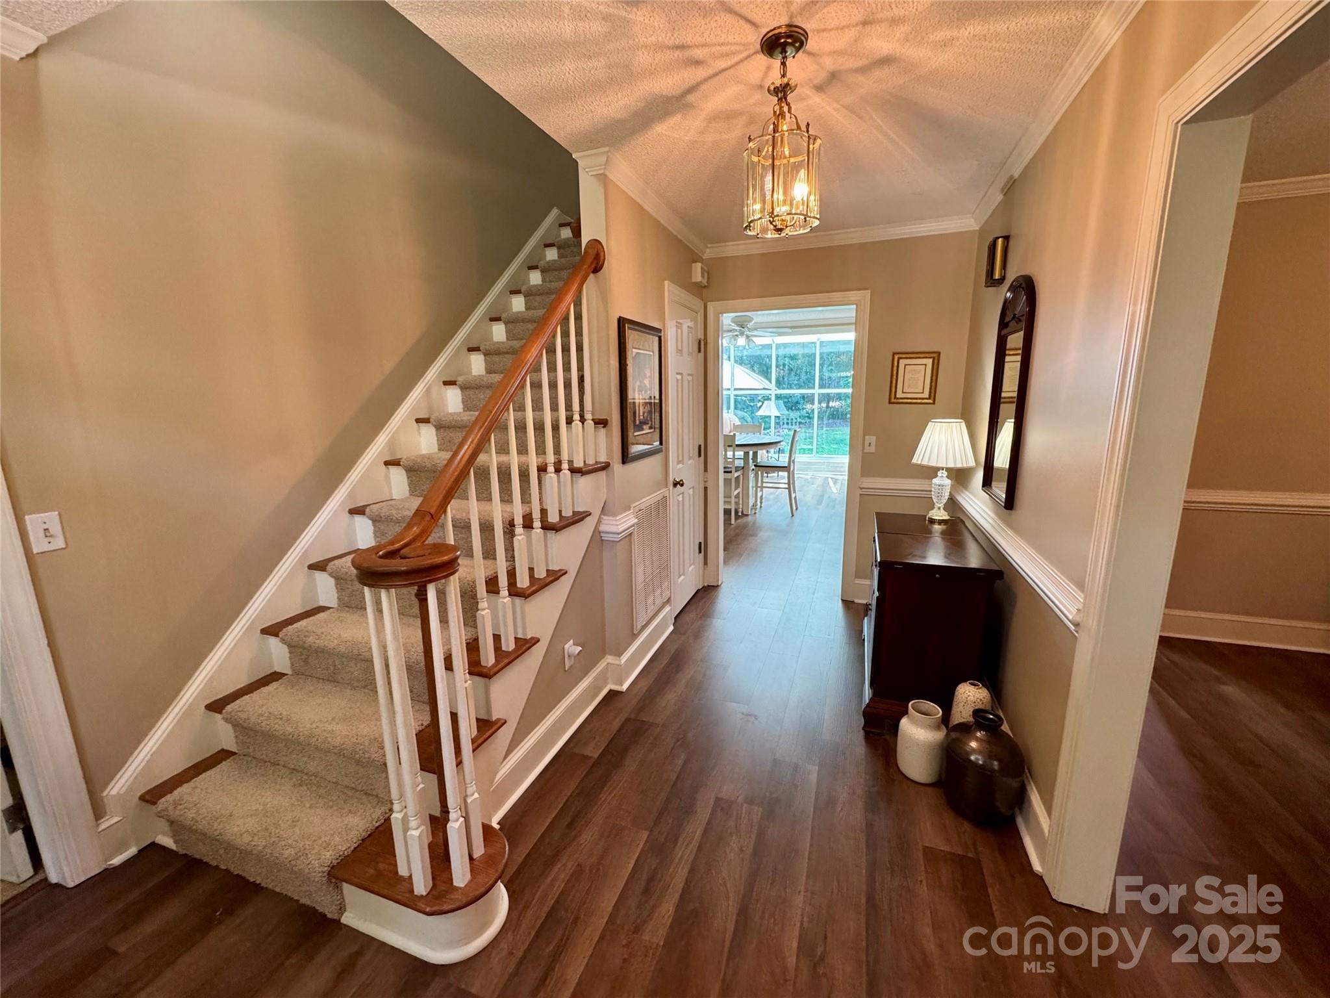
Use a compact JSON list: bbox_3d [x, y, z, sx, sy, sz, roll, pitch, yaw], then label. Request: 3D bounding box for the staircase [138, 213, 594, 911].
[{"bbox_3d":[-0.681,-0.423,2.776,1.340,2.760,3.080,3,12,20],"label":"staircase"}]

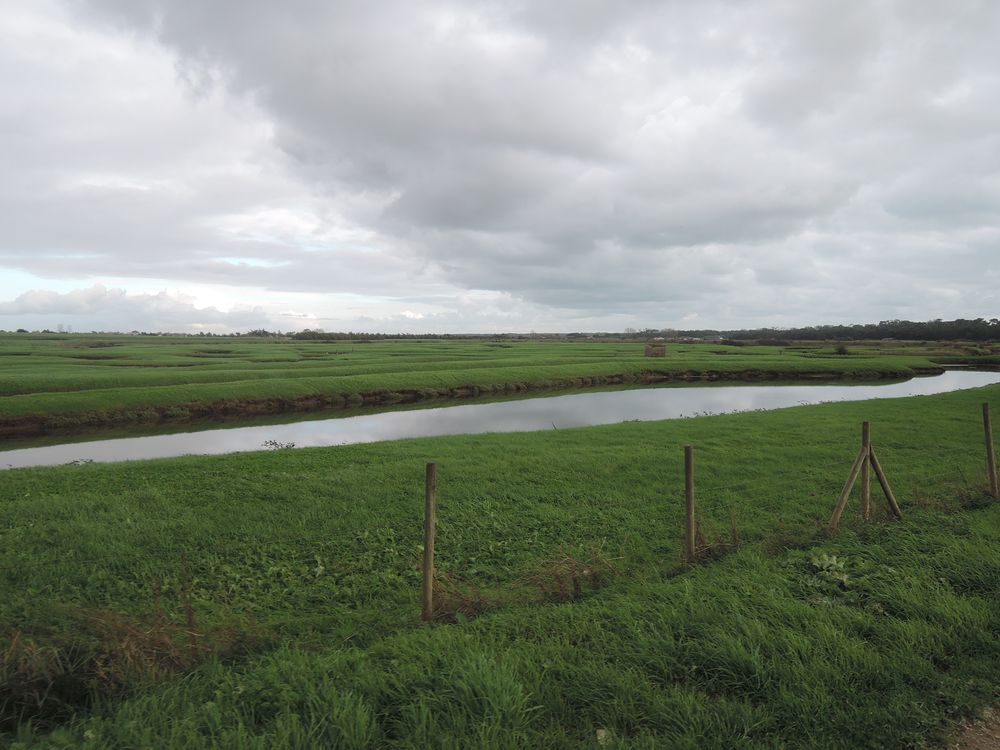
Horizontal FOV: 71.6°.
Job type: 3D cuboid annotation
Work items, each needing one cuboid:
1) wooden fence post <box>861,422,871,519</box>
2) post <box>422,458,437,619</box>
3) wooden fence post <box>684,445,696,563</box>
[{"bbox_3d":[4.284,1.122,8.100,0.076,1.160,0.076,-2,3,0],"label":"wooden fence post"},{"bbox_3d":[-0.523,1.248,5.150,0.073,1.193,0.073,2,3,0],"label":"post"},{"bbox_3d":[1.825,1.242,6.650,0.075,1.132,0.075,-2,3,0],"label":"wooden fence post"}]

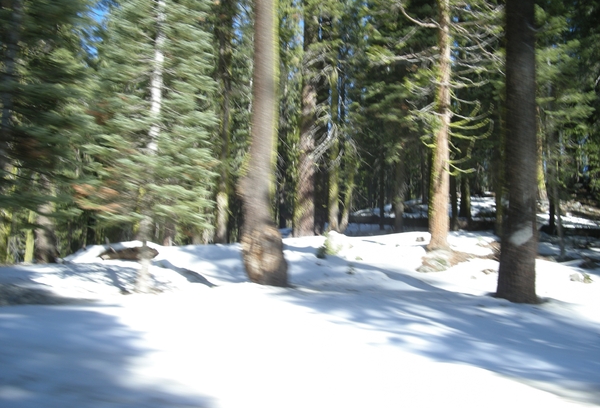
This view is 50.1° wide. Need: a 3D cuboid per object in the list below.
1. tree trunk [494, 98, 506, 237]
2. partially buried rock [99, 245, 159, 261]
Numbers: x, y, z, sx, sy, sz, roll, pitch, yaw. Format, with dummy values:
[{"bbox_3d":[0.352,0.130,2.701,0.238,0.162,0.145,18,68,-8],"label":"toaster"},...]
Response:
[{"bbox_3d":[6.566,-1.195,21.000,0.328,4.584,0.328,1,-1,0],"label":"tree trunk"},{"bbox_3d":[-3.878,1.119,14.500,1.360,0.380,0.650,1,-1,0],"label":"partially buried rock"}]

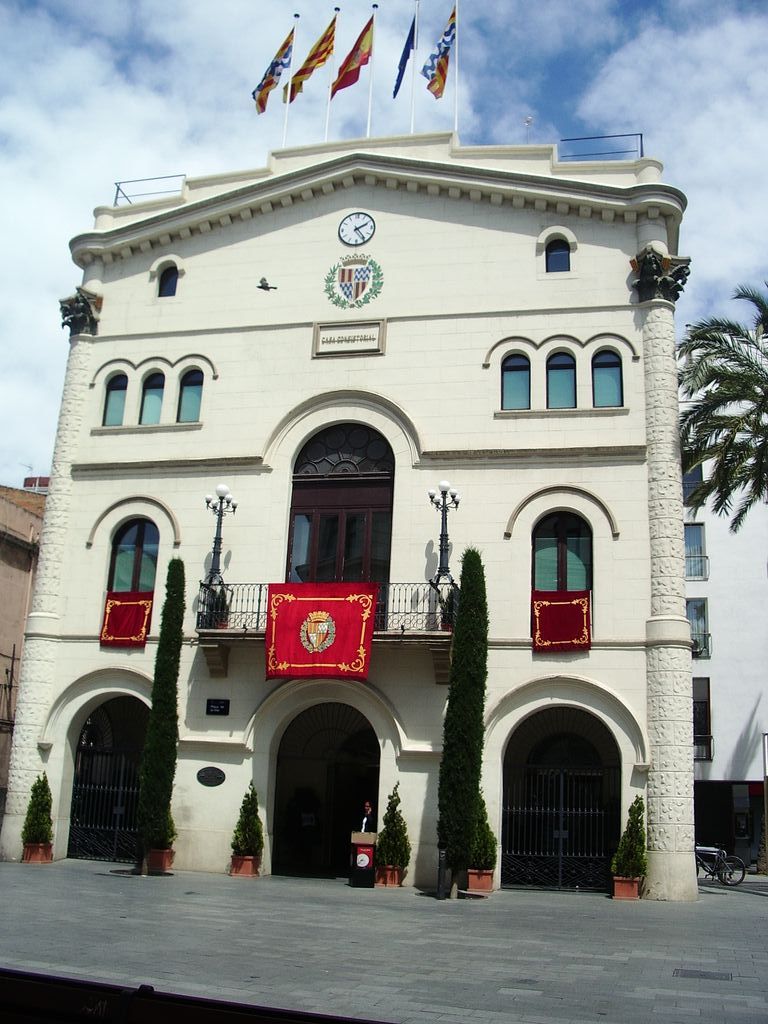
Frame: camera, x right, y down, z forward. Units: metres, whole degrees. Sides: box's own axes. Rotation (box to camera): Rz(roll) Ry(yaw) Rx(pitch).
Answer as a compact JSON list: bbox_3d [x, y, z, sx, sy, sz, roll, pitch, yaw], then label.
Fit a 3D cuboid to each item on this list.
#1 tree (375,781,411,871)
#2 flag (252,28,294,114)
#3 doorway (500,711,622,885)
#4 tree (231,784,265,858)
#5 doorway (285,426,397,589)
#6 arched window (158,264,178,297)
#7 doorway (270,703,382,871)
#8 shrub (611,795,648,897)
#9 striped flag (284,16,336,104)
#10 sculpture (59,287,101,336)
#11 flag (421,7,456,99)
[{"bbox_3d":[0.197,6.688,22.039,0.791,1.803,0.780,2,-13,0],"label":"tree"},{"bbox_3d":[-3.381,-13.529,31.763,1.200,3.000,0.450,-1,-17,14],"label":"flag"},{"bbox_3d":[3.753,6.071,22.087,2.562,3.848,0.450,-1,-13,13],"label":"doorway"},{"bbox_3d":[-3.126,7.066,23.714,0.780,1.741,0.780,-1,-17,13],"label":"tree"},{"bbox_3d":[-1.020,0.134,24.753,2.565,4.788,0.350,-1,-15,13],"label":"doorway"},{"bbox_3d":[-5.596,-5.997,26.954,0.505,0.868,0.200,-1,-13,13],"label":"arched window"},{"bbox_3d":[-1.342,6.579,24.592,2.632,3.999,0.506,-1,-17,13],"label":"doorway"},{"bbox_3d":[5.183,7.034,21.820,0.800,2.100,0.780,-1,-17,14],"label":"shrub"},{"bbox_3d":[-2.232,-13.782,31.556,1.500,3.000,0.450,-1,-17,14],"label":"striped flag"},{"bbox_3d":[-7.984,-5.214,27.099,1.080,1.200,1.000,-1,-13,13],"label":"sculpture"},{"bbox_3d":[1.435,-12.452,28.092,1.050,2.622,0.450,-1,-15,13],"label":"flag"}]

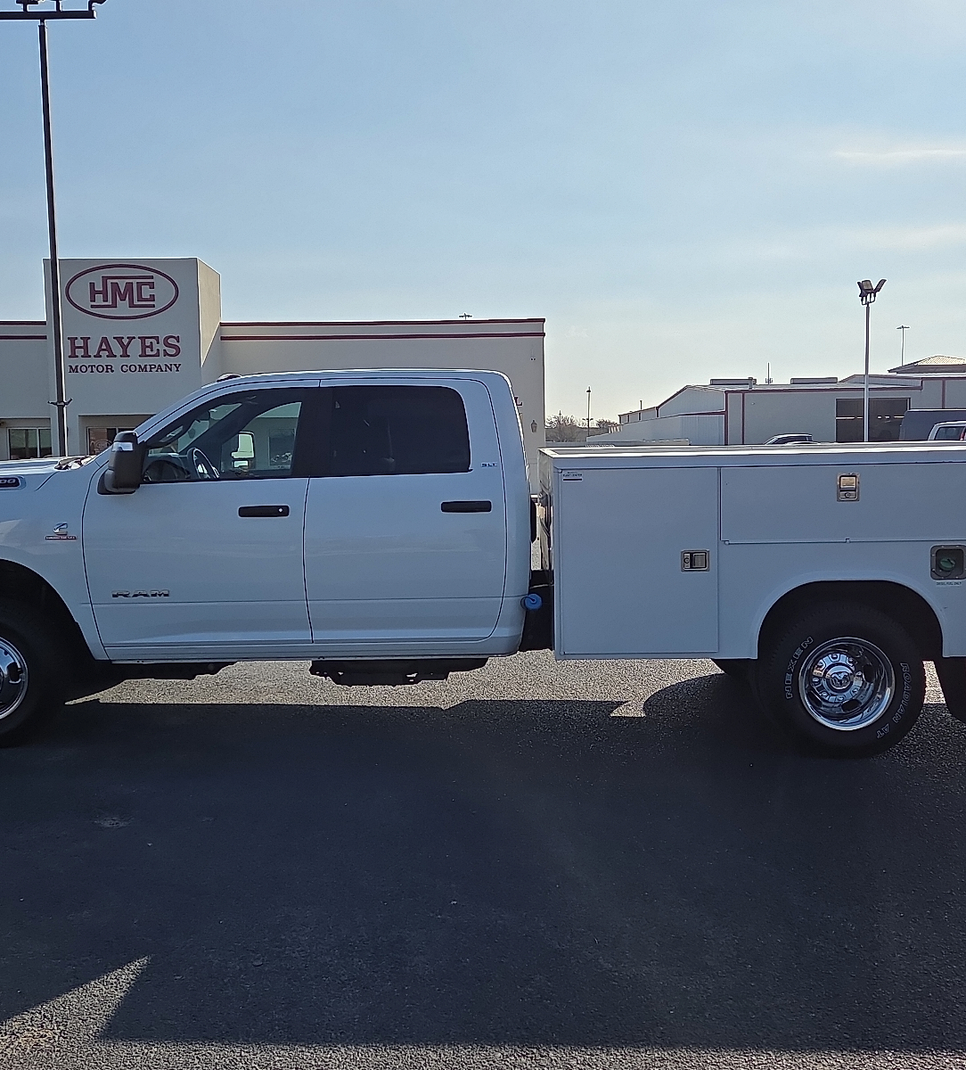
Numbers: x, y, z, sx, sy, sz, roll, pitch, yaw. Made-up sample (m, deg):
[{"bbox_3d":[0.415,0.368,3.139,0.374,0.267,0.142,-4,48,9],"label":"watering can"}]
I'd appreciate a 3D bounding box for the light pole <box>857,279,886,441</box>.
[{"bbox_3d":[13.703,-5.525,42.708,1.000,7.130,1.000,-1,5,0],"label":"light pole"}]

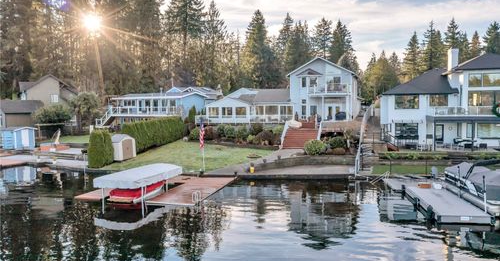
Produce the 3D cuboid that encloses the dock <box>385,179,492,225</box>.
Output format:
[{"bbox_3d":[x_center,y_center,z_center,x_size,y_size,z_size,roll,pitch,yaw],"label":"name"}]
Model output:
[{"bbox_3d":[10.006,3.744,22.088,3.100,0.550,9.200,0,3,9],"label":"dock"}]

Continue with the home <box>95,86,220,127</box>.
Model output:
[{"bbox_3d":[-11.924,-3.356,54.394,12.200,5.600,13.500,0,3,15],"label":"home"}]

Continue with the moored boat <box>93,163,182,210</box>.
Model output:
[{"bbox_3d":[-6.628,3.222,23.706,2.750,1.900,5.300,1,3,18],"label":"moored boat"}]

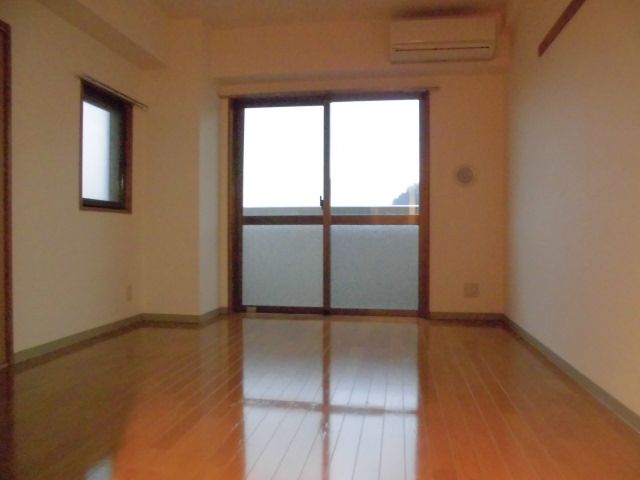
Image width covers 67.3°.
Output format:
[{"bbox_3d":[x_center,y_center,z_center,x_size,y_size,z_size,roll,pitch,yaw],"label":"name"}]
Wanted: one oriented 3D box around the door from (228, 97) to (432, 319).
[{"bbox_3d":[0.060,-0.297,4.155,1.740,1.920,0.110,0,0,9],"label":"door"}]

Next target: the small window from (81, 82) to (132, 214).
[{"bbox_3d":[-1.517,-0.612,3.390,0.100,0.850,0.620,0,0,9],"label":"small window"}]

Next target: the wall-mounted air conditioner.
[{"bbox_3d":[0.932,-1.528,3.712,0.775,0.268,0.200,0,0,9],"label":"wall-mounted air conditioner"}]

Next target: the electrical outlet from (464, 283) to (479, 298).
[{"bbox_3d":[1.247,0.417,3.941,0.118,0.118,0.014,0,0,9],"label":"electrical outlet"}]

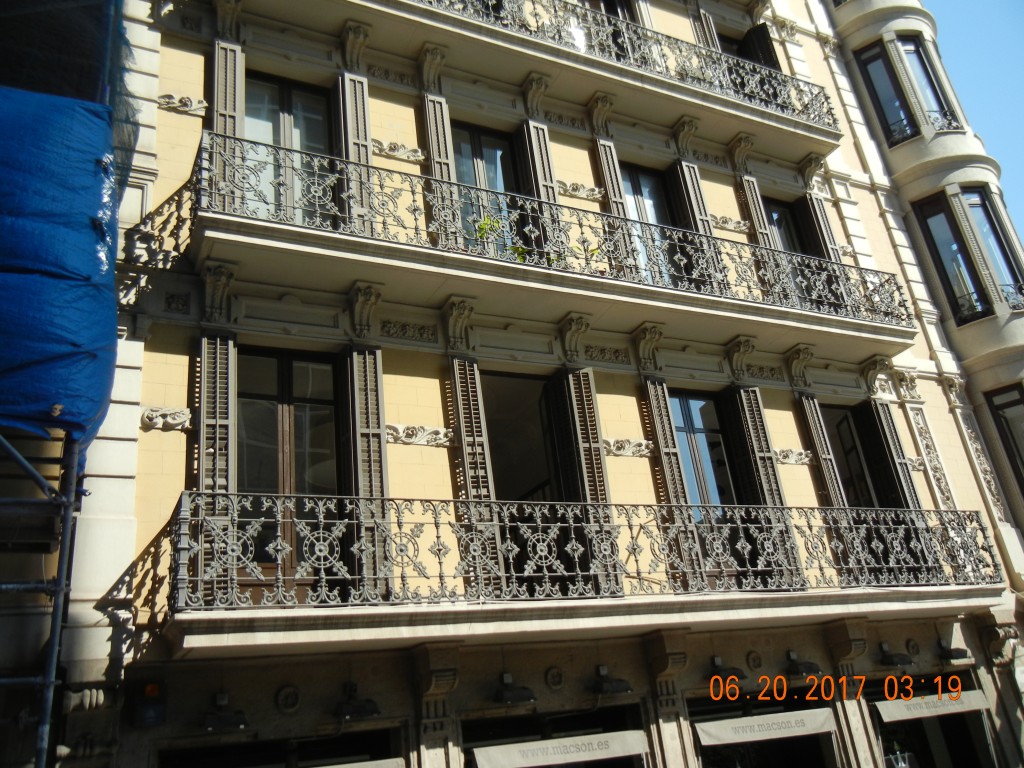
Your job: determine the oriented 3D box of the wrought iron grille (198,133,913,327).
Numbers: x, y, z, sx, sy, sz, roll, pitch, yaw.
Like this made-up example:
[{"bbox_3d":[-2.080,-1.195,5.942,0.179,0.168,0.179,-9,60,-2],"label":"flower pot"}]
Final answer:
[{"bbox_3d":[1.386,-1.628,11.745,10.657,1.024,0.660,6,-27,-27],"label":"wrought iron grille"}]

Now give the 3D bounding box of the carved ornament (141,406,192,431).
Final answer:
[{"bbox_3d":[-3.349,0.324,8.652,0.500,0.250,0.120,5,-28,-28],"label":"carved ornament"}]

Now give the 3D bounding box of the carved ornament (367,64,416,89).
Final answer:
[{"bbox_3d":[-1.663,-4.262,12.295,0.700,0.215,0.070,5,-27,-27],"label":"carved ornament"}]

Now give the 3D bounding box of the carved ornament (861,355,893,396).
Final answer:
[{"bbox_3d":[5.805,-0.100,14.085,0.300,0.630,0.350,5,-27,-27],"label":"carved ornament"}]

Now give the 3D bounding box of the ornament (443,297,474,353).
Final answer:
[{"bbox_3d":[-0.636,-0.711,10.790,0.300,0.620,0.350,5,-27,-27],"label":"ornament"}]

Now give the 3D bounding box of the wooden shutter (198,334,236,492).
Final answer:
[{"bbox_3d":[-2.844,0.793,8.562,0.315,2.940,0.100,5,-27,-27],"label":"wooden shutter"}]

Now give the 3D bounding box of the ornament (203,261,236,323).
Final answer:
[{"bbox_3d":[-3.087,-0.945,9.319,0.316,0.585,0.300,6,-27,-27],"label":"ornament"}]

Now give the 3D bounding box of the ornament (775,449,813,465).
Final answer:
[{"bbox_3d":[3.976,1.017,12.536,0.860,0.240,0.110,5,-28,-28],"label":"ornament"}]

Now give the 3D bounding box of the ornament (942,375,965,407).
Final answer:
[{"bbox_3d":[7.565,0.116,15.067,0.370,0.530,0.180,5,-27,-27],"label":"ornament"}]

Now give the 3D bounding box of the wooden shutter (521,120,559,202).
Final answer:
[{"bbox_3d":[0.557,-2.369,12.259,0.308,3.018,0.154,6,-27,-27],"label":"wooden shutter"}]

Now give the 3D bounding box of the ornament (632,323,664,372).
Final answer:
[{"bbox_3d":[1.902,-0.497,12.007,0.340,0.580,0.350,5,-28,-28],"label":"ornament"}]

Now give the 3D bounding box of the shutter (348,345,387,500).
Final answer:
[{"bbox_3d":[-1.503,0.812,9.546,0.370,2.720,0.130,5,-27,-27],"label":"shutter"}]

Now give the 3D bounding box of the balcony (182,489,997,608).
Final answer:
[{"bbox_3d":[1.838,2.000,10.285,10.900,1.030,0.760,5,-28,-28],"label":"balcony"}]

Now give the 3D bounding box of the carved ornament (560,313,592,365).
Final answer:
[{"bbox_3d":[0.837,-0.571,11.543,0.300,0.620,0.350,5,-27,-27],"label":"carved ornament"}]

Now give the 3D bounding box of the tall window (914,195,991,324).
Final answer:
[{"bbox_3d":[7.959,-2.285,16.072,0.610,2.660,0.120,-18,-26,19],"label":"tall window"}]

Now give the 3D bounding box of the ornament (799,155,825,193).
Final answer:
[{"bbox_3d":[5.221,-3.661,15.323,0.310,0.490,0.350,5,-27,-27],"label":"ornament"}]

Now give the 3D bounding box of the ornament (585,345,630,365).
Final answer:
[{"bbox_3d":[1.298,-0.393,11.909,0.720,0.235,0.070,5,-27,-27],"label":"ornament"}]

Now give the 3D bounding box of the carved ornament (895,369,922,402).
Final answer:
[{"bbox_3d":[6.342,0.024,14.148,0.420,0.490,0.190,5,-27,-27],"label":"carved ornament"}]

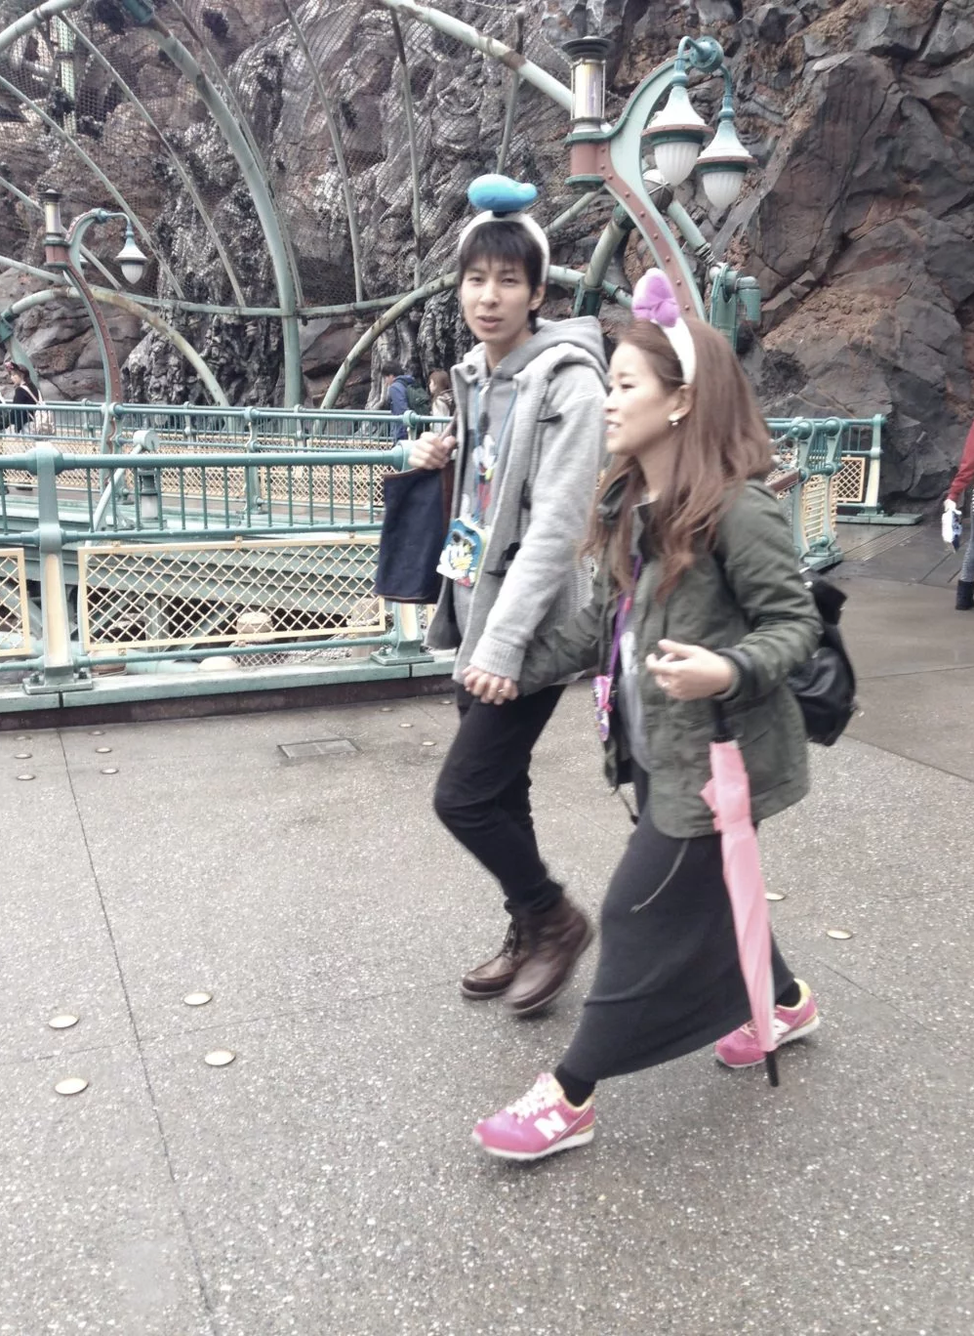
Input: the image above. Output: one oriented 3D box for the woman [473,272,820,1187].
[{"bbox_3d":[0.335,0.082,2.442,0.840,1.600,0.550,-7,14,-29],"label":"woman"}]

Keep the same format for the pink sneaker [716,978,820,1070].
[{"bbox_3d":[0.596,0.764,2.744,0.255,0.120,0.097,-23,19,-17],"label":"pink sneaker"}]

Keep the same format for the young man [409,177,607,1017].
[{"bbox_3d":[0.085,-0.128,2.885,0.500,1.830,0.540,-8,14,-35],"label":"young man"}]

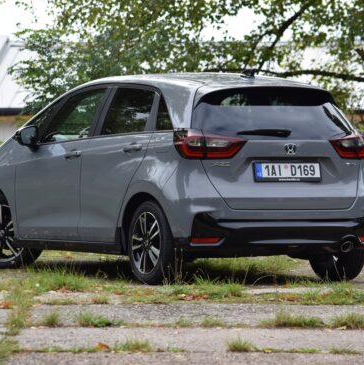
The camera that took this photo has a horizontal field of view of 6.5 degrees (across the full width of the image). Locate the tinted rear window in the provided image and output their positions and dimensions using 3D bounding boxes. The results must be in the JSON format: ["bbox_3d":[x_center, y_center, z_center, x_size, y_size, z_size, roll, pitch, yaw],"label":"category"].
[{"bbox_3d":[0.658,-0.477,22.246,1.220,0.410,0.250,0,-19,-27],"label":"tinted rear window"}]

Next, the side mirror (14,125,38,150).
[{"bbox_3d":[-1.161,-0.336,23.857,0.200,0.190,0.120,0,1,-27],"label":"side mirror"}]

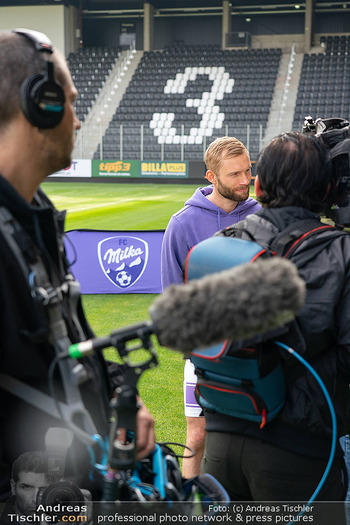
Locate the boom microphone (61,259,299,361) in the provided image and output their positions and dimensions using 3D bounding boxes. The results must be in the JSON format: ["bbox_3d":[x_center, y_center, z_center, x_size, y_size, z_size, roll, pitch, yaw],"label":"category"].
[{"bbox_3d":[0.030,0.090,1.270,0.420,0.115,0.112,-14,13,-19],"label":"boom microphone"}]

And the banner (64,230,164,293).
[{"bbox_3d":[-0.654,-0.015,9.292,1.600,0.778,0.300,0,8,-3],"label":"banner"}]

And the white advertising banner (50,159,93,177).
[{"bbox_3d":[-6.647,-5.829,46.816,3.100,1.050,0.100,2,8,8],"label":"white advertising banner"}]

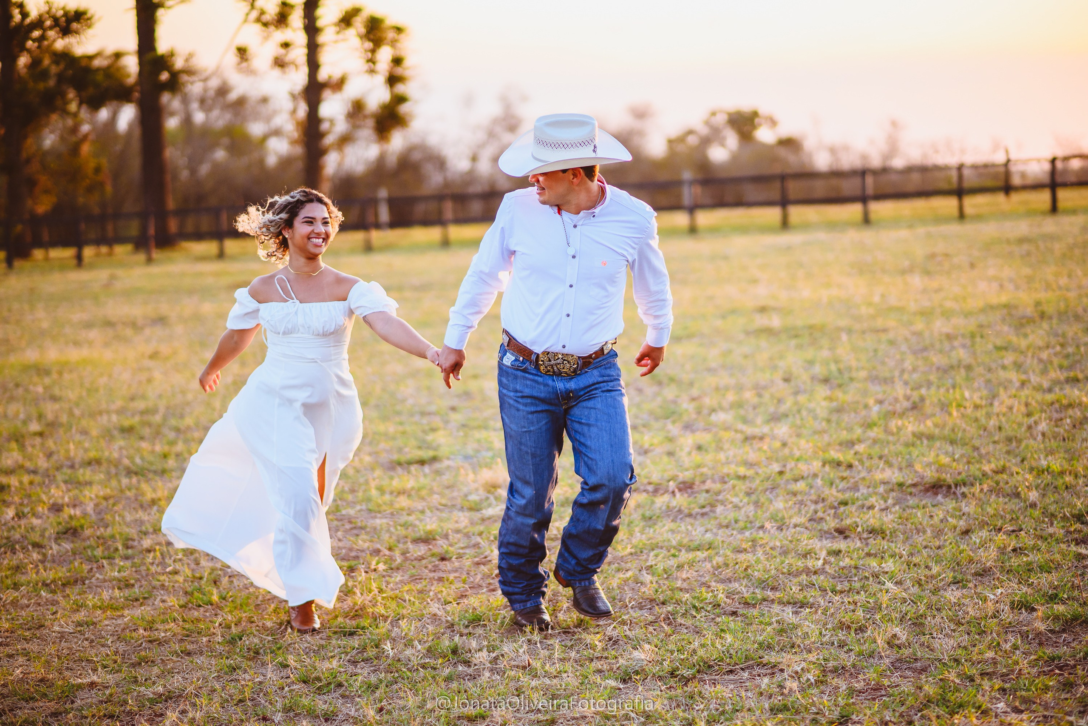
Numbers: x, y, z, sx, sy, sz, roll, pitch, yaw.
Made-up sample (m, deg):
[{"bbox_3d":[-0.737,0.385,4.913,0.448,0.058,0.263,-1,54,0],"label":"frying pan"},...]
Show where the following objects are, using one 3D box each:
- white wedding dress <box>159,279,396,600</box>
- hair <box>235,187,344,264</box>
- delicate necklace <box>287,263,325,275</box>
[{"bbox_3d":[-0.922,0.274,8.950,0.780,1.120,0.600,-2,4,-10],"label":"white wedding dress"},{"bbox_3d":[-0.877,-0.473,8.850,0.320,0.265,0.270,-3,5,-25],"label":"hair"},{"bbox_3d":[-0.818,-0.326,8.830,0.135,0.055,0.125,-2,5,-12],"label":"delicate necklace"}]

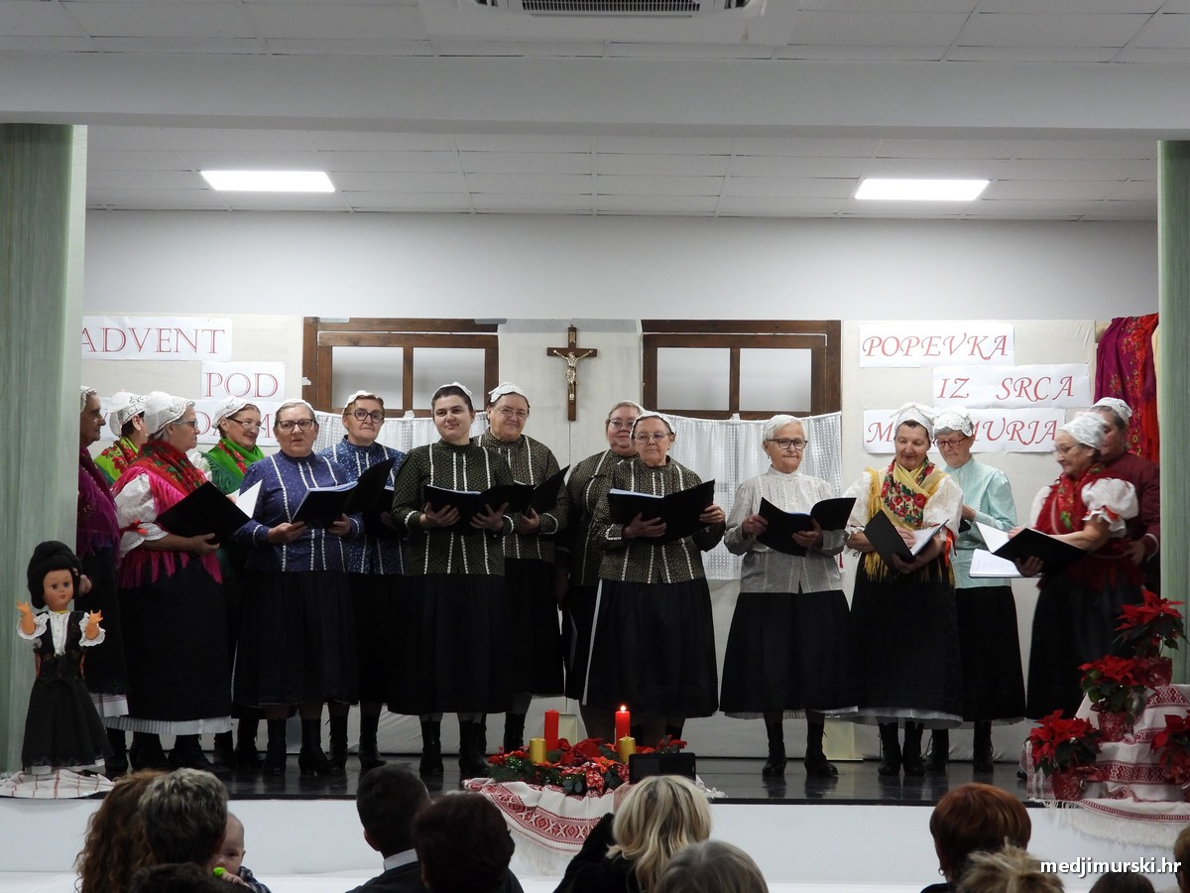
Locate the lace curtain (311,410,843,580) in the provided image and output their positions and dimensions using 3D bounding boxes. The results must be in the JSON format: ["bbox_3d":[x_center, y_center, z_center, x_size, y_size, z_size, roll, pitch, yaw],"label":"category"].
[{"bbox_3d":[-0.084,0.231,14.211,2.580,0.825,0.080,1,-3,0],"label":"lace curtain"}]

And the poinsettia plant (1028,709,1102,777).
[{"bbox_3d":[1.768,1.114,11.000,0.275,0.265,0.270,1,-4,0],"label":"poinsettia plant"}]

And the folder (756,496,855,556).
[{"bbox_3d":[0.887,0.336,12.300,0.430,0.120,0.300,3,-34,-4],"label":"folder"}]

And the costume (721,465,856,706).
[{"bbox_3d":[0.844,0.632,12.783,0.580,1.070,0.450,1,-3,-4],"label":"costume"}]

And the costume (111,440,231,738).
[{"bbox_3d":[-1.819,0.609,12.539,0.480,1.283,0.500,-1,-4,26],"label":"costume"}]

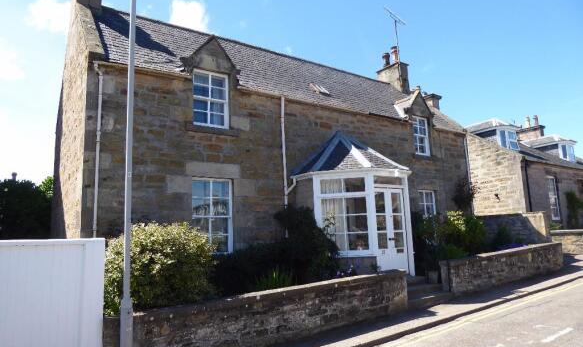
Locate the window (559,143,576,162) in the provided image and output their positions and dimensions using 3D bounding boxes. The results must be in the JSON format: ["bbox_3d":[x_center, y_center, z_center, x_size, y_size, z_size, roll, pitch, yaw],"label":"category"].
[{"bbox_3d":[13.496,-1.027,20.711,1.350,1.000,0.400,5,-13,-34],"label":"window"}]

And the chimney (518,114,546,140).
[{"bbox_3d":[14.176,-2.569,24.877,0.600,1.750,1.350,5,-13,-34],"label":"chimney"}]

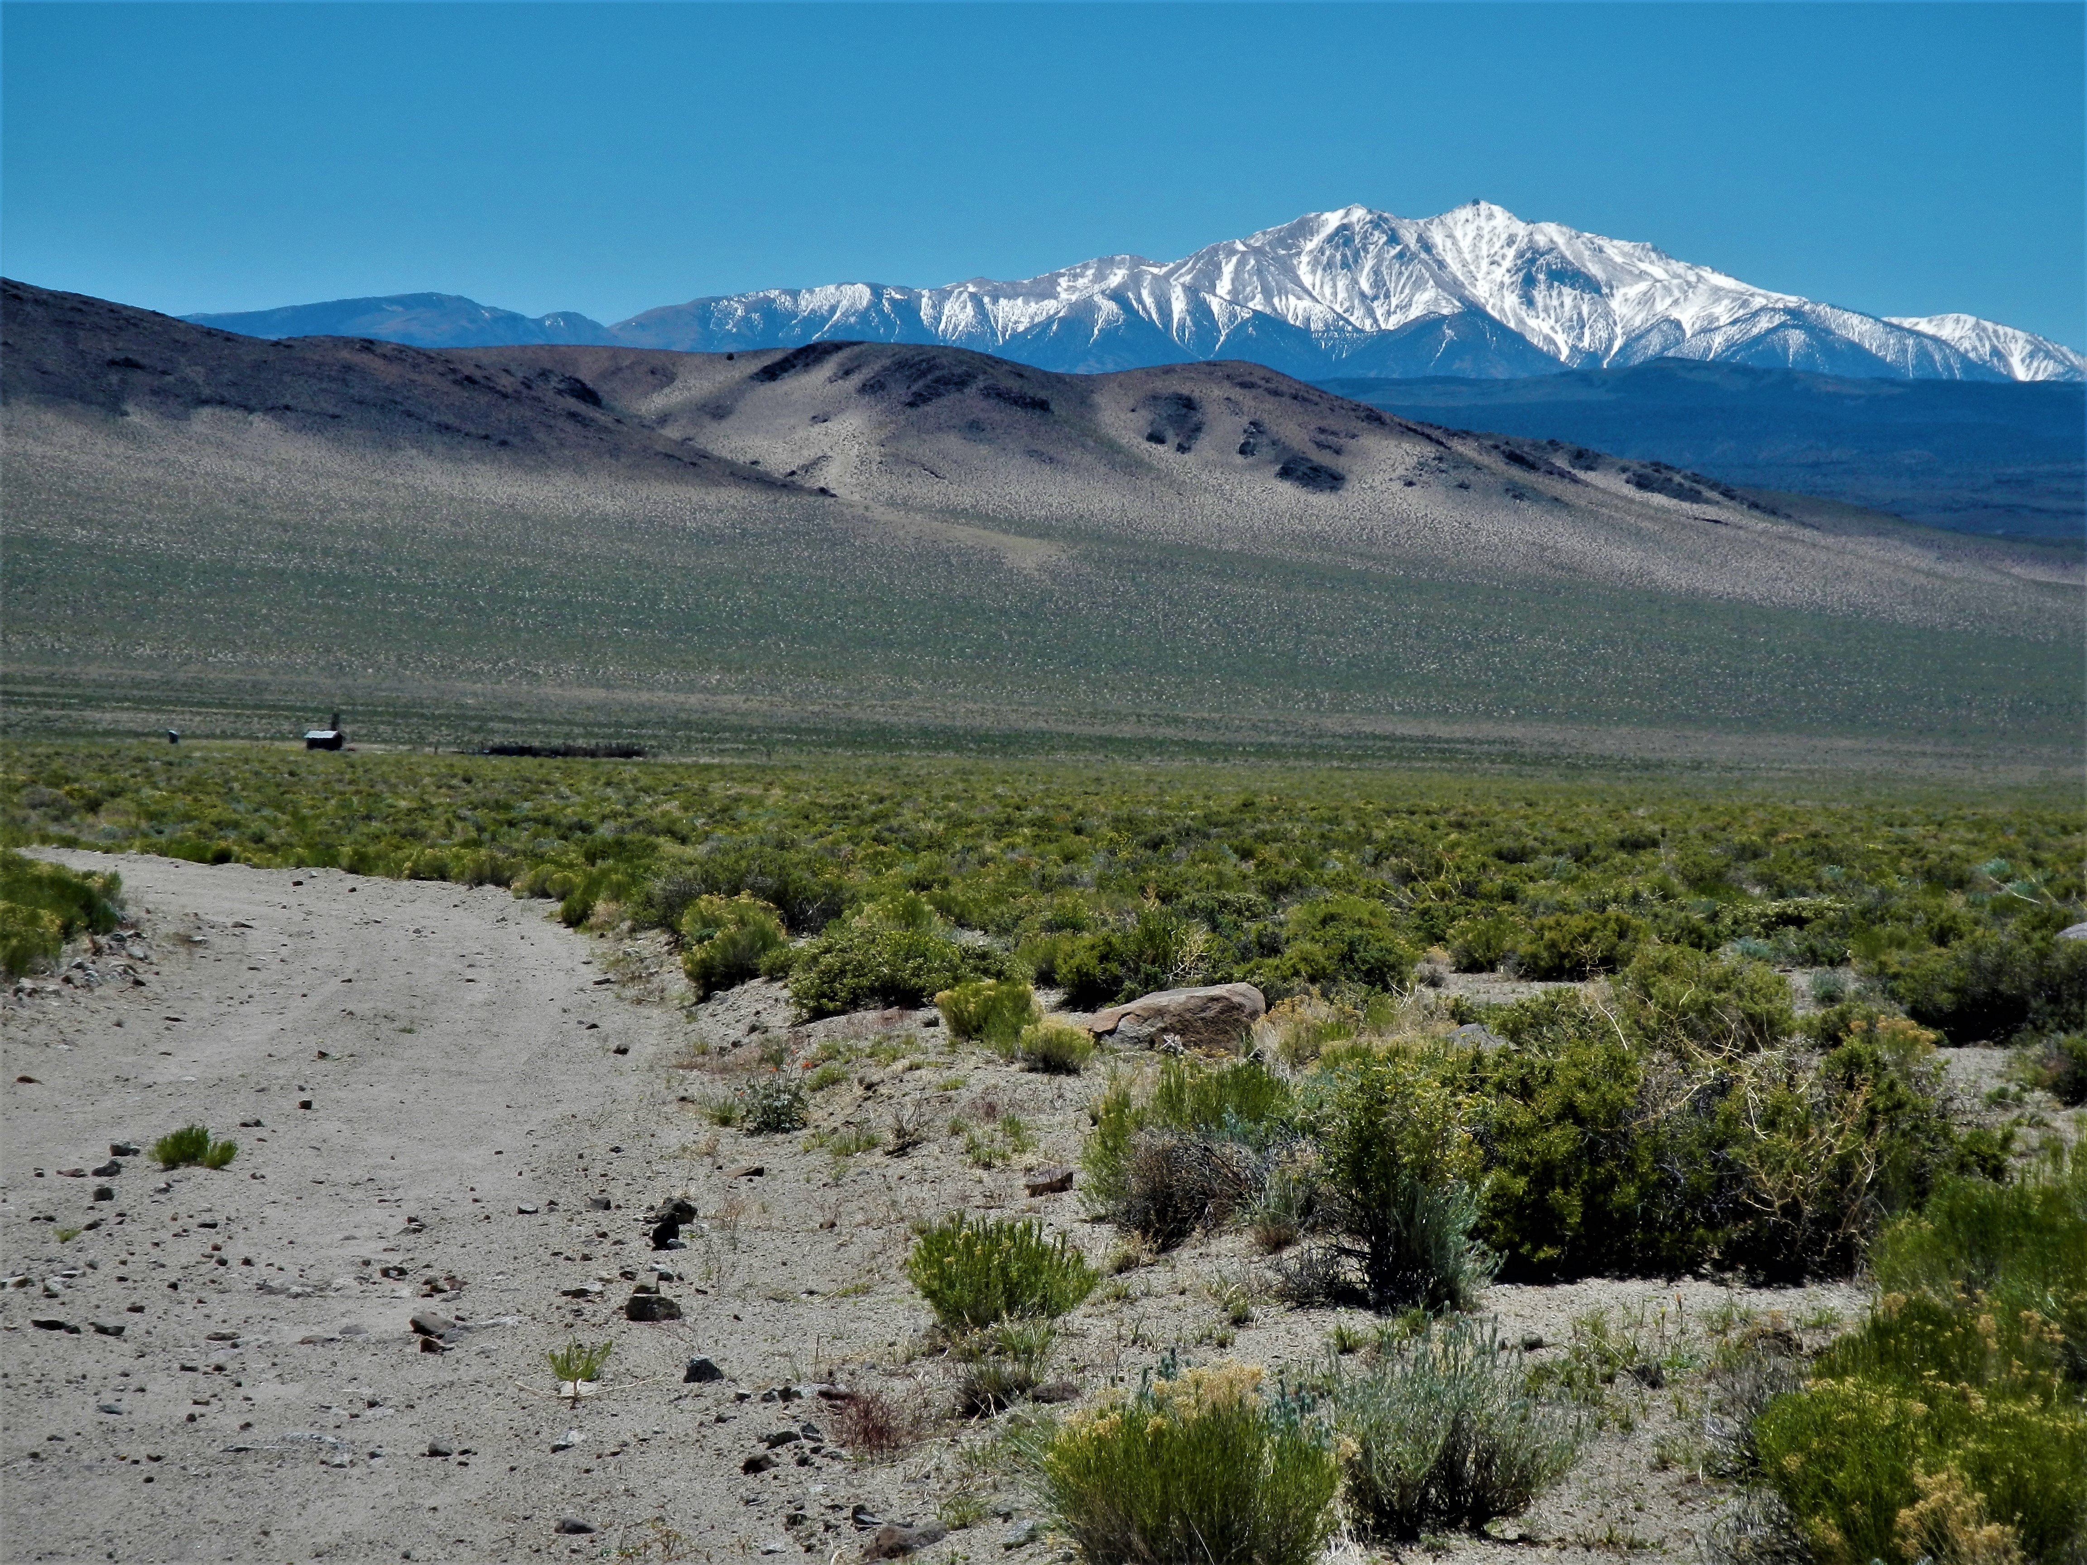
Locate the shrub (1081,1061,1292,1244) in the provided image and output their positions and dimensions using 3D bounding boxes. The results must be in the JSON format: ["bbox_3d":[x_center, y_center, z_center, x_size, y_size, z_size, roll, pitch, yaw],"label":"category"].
[{"bbox_3d":[0.440,1.114,19.826,0.639,0.546,0.639,0,0,0],"label":"shrub"}]

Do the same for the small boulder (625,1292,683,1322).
[{"bbox_3d":[-1.060,1.431,17.915,0.160,0.081,0.128,0,0,0],"label":"small boulder"}]

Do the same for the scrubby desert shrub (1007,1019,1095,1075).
[{"bbox_3d":[0.032,1.169,29.074,0.390,0.247,0.370,0,0,0],"label":"scrubby desert shrub"}]

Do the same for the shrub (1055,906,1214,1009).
[{"bbox_3d":[0.498,0.961,35.871,0.863,0.569,0.777,0,0,0],"label":"shrub"}]

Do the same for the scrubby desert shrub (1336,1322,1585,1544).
[{"bbox_3d":[0.829,1.288,13.125,0.495,0.443,0.440,0,0,0],"label":"scrubby desert shrub"}]

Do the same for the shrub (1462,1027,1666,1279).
[{"bbox_3d":[1.523,1.086,19.247,0.645,0.735,0.560,0,0,0],"label":"shrub"}]

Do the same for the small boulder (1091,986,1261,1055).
[{"bbox_3d":[0.633,1.126,31.302,0.854,0.334,0.551,0,0,0],"label":"small boulder"}]

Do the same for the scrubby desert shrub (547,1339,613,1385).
[{"bbox_3d":[-1.139,1.428,16.139,0.160,0.116,0.144,0,0,0],"label":"scrubby desert shrub"}]

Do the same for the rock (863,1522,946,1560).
[{"bbox_3d":[-0.266,1.462,12.669,0.163,0.065,0.122,0,0,0],"label":"rock"}]

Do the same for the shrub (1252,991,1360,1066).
[{"bbox_3d":[1.198,1.117,29.808,0.481,0.341,0.433,0,0,0],"label":"shrub"}]

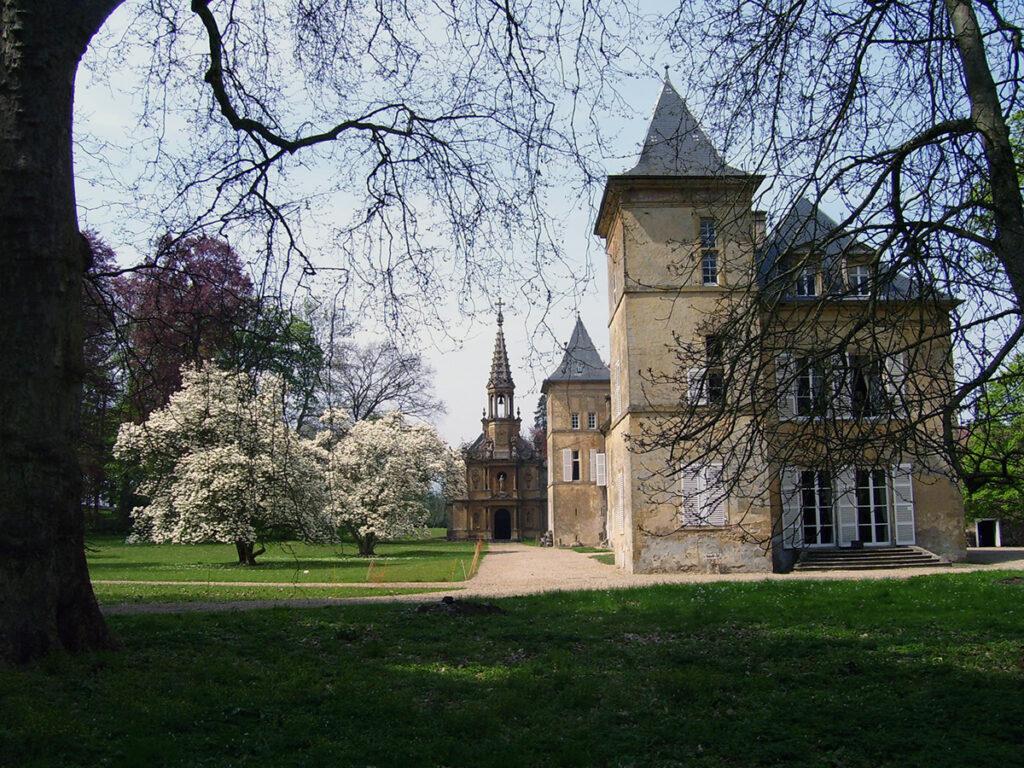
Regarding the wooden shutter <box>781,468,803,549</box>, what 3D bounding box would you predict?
[{"bbox_3d":[9.979,4.393,35.847,0.712,2.953,0.060,-1,-8,0],"label":"wooden shutter"}]

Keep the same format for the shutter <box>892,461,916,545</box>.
[{"bbox_3d":[13.997,4.291,35.845,0.765,2.872,0.060,-1,-8,0],"label":"shutter"}]

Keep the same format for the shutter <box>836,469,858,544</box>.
[{"bbox_3d":[11.956,4.365,35.843,0.747,2.864,0.060,-1,-8,0],"label":"shutter"}]

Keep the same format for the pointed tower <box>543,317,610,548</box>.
[{"bbox_3d":[5.515,3.632,82.172,5.551,18.816,6.000,-1,-8,0],"label":"pointed tower"}]

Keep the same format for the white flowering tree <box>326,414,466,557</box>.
[{"bbox_3d":[-6.365,5.376,53.802,7.546,7.672,7.546,-1,-8,0],"label":"white flowering tree"}]

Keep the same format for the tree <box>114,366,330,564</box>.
[{"bbox_3d":[-13.046,3.685,45.483,9.869,8.945,9.200,-1,-8,0],"label":"tree"}]

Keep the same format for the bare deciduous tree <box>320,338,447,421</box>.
[{"bbox_3d":[-11.180,5.140,86.169,10.800,17.766,10.800,-1,-8,0],"label":"bare deciduous tree"}]

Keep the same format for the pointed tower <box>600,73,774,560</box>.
[{"bbox_3d":[6.005,-2.639,36.751,5.346,18.568,6.100,-1,-8,0],"label":"pointed tower"}]

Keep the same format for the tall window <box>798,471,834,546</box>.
[{"bbox_3d":[10.954,4.461,36.036,1.199,2.666,0.150,-1,-8,0],"label":"tall window"}]

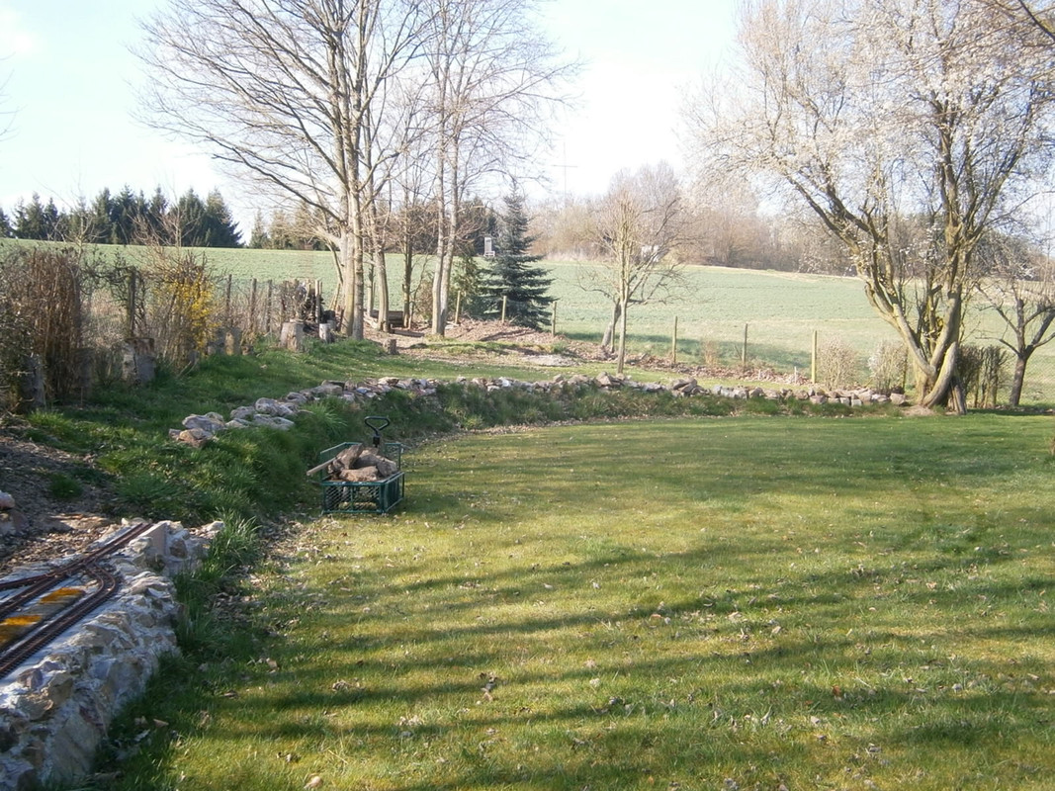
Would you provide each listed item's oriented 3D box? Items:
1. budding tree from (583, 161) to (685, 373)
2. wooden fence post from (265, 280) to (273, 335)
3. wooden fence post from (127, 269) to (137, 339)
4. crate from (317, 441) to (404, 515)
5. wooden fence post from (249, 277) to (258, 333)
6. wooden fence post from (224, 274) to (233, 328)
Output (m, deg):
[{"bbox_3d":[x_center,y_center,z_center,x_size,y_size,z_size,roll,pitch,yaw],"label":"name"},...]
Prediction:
[{"bbox_3d":[2.142,-2.409,22.000,2.100,3.900,2.100,0,3,0],"label":"budding tree"},{"bbox_3d":[-5.646,-1.925,24.000,0.085,1.233,0.085,0,3,0],"label":"wooden fence post"},{"bbox_3d":[-5.336,-1.107,14.800,0.095,1.214,0.095,0,3,0],"label":"wooden fence post"},{"bbox_3d":[-1.404,0.709,9.471,0.540,0.490,0.950,0,3,3],"label":"crate"},{"bbox_3d":[-5.542,-1.791,22.200,0.090,1.201,0.090,0,3,0],"label":"wooden fence post"},{"bbox_3d":[-5.389,-1.624,19.800,0.085,1.160,0.085,0,3,0],"label":"wooden fence post"}]

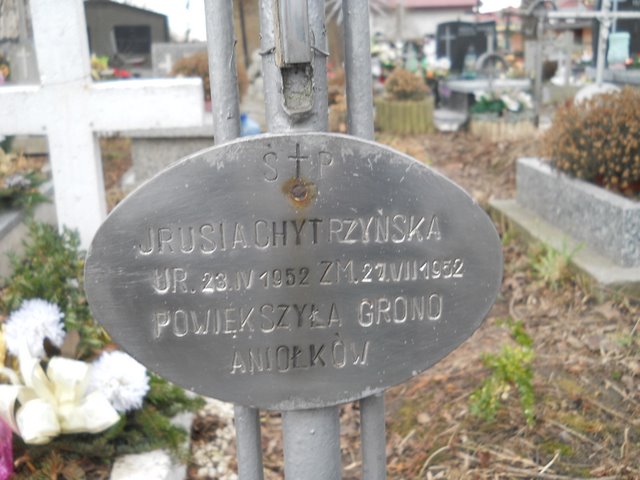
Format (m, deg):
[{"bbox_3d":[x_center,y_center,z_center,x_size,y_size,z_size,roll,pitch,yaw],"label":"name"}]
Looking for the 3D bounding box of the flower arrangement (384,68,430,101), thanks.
[{"bbox_3d":[0.791,-1.401,6.850,0.420,0.300,0.420,-1,13,7],"label":"flower arrangement"}]

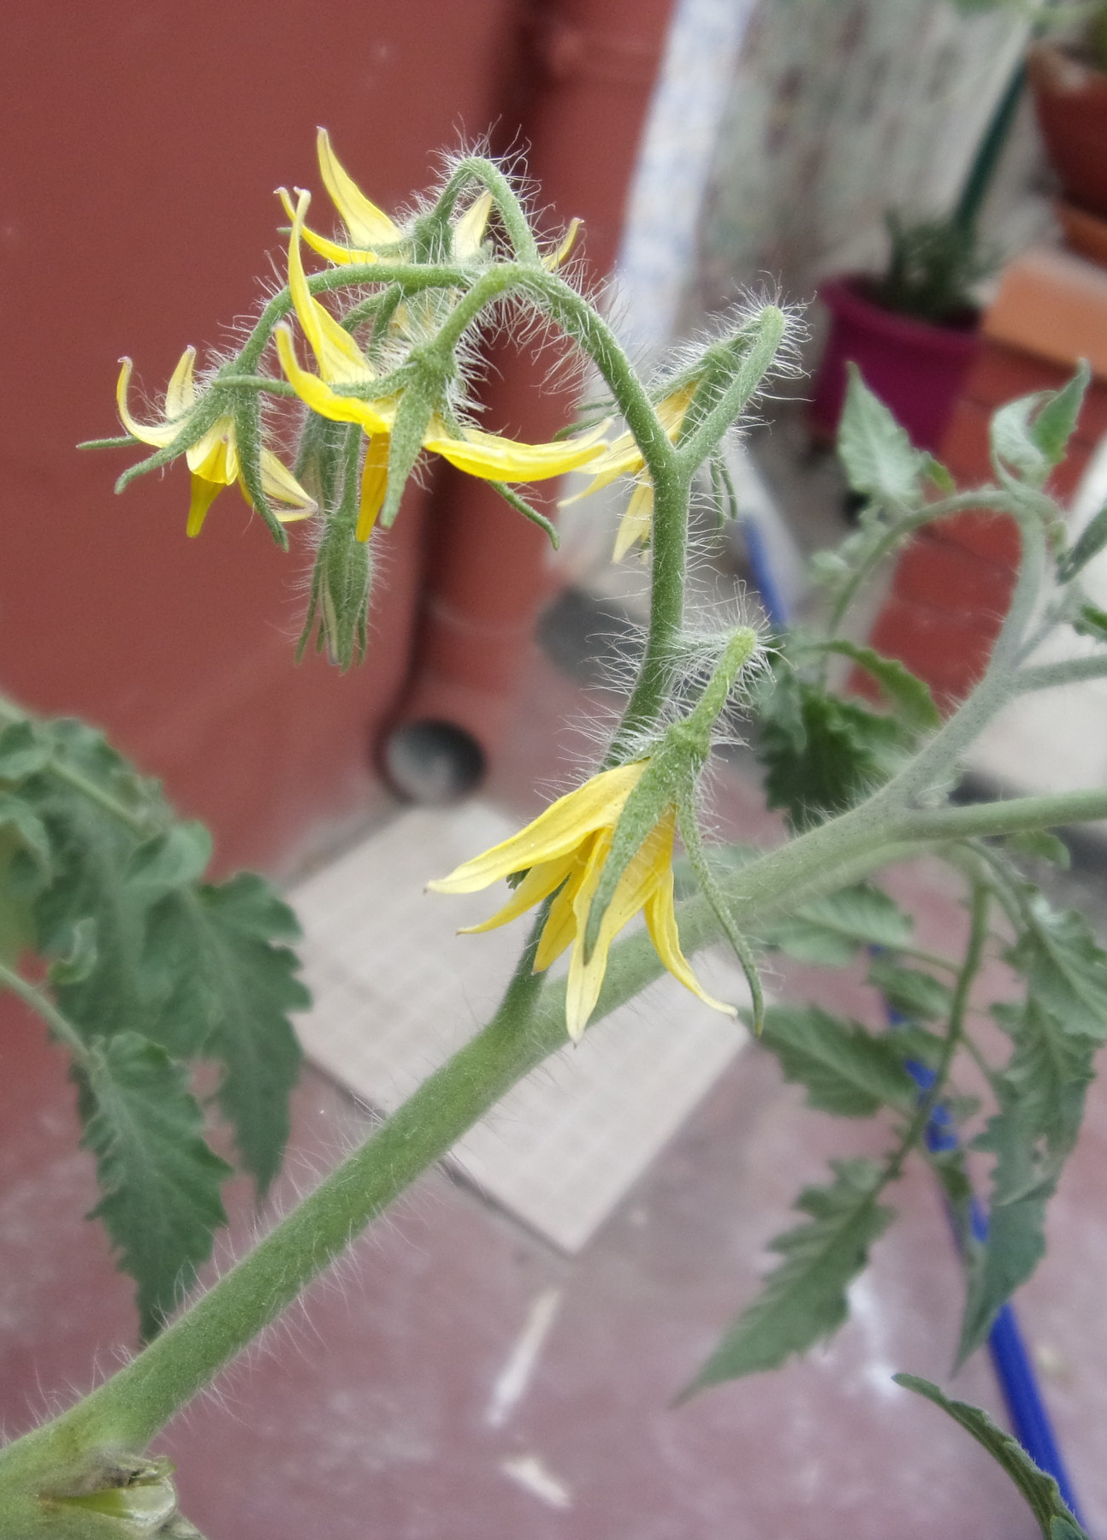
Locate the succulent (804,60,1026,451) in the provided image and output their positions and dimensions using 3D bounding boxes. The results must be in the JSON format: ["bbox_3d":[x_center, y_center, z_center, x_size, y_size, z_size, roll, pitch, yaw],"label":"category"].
[{"bbox_3d":[0.430,-0.612,1.700,0.225,0.400,0.215,13,29,0],"label":"succulent"}]

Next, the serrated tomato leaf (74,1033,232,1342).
[{"bbox_3d":[-0.047,0.050,0.168,0.018,0.036,0.009,-7,12,-17],"label":"serrated tomato leaf"}]

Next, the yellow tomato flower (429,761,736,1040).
[{"bbox_3d":[0.002,0.009,0.101,0.021,0.018,0.017,32,21,14],"label":"yellow tomato flower"}]

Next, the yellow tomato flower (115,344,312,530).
[{"bbox_3d":[-0.025,-0.024,0.104,0.014,0.012,0.013,25,26,20],"label":"yellow tomato flower"}]

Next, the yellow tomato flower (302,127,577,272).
[{"bbox_3d":[-0.009,-0.044,0.113,0.022,0.013,0.019,19,30,11],"label":"yellow tomato flower"}]

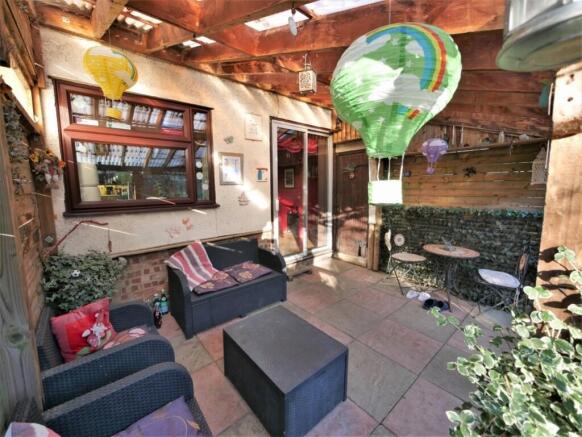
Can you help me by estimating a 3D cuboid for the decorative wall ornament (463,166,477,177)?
[{"bbox_3d":[2.325,-0.614,3.074,0.030,0.122,0.147,-6,8,-39],"label":"decorative wall ornament"}]

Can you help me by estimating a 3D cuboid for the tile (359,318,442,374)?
[{"bbox_3d":[1.047,1.195,2.272,0.600,0.020,0.600,-6,8,-39],"label":"tile"}]

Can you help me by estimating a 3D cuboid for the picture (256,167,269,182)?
[{"bbox_3d":[-0.426,-0.661,3.566,0.201,0.222,0.025,-6,8,-39],"label":"picture"}]

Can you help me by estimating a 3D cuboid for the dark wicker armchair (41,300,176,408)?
[{"bbox_3d":[-1.197,0.917,1.521,0.690,0.780,0.730,-6,8,-39],"label":"dark wicker armchair"}]

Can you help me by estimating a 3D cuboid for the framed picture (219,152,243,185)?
[{"bbox_3d":[-0.816,-0.683,3.237,0.352,0.438,0.030,-6,8,-39],"label":"framed picture"}]

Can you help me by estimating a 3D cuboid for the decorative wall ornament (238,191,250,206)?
[{"bbox_3d":[-0.670,-0.281,3.401,0.173,0.202,0.025,-6,8,-39],"label":"decorative wall ornament"}]

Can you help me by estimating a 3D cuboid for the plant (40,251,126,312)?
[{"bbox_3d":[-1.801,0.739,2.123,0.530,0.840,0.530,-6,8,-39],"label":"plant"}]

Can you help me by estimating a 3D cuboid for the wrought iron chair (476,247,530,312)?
[{"bbox_3d":[2.398,0.682,2.723,0.440,0.850,0.390,4,8,39],"label":"wrought iron chair"}]

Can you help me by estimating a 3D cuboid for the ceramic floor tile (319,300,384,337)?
[{"bbox_3d":[0.684,1.148,2.741,0.600,0.020,0.600,-6,8,-39],"label":"ceramic floor tile"}]

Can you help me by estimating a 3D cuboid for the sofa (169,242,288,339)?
[{"bbox_3d":[-0.770,0.745,2.972,1.280,0.780,0.690,-6,8,-39],"label":"sofa"}]

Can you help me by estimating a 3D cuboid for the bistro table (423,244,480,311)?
[{"bbox_3d":[1.986,0.746,2.934,0.600,0.690,0.600,-6,8,-39],"label":"bistro table"}]

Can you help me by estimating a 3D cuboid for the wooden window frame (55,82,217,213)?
[{"bbox_3d":[-1.533,-0.685,2.610,1.460,1.220,0.110,-6,8,-39],"label":"wooden window frame"}]

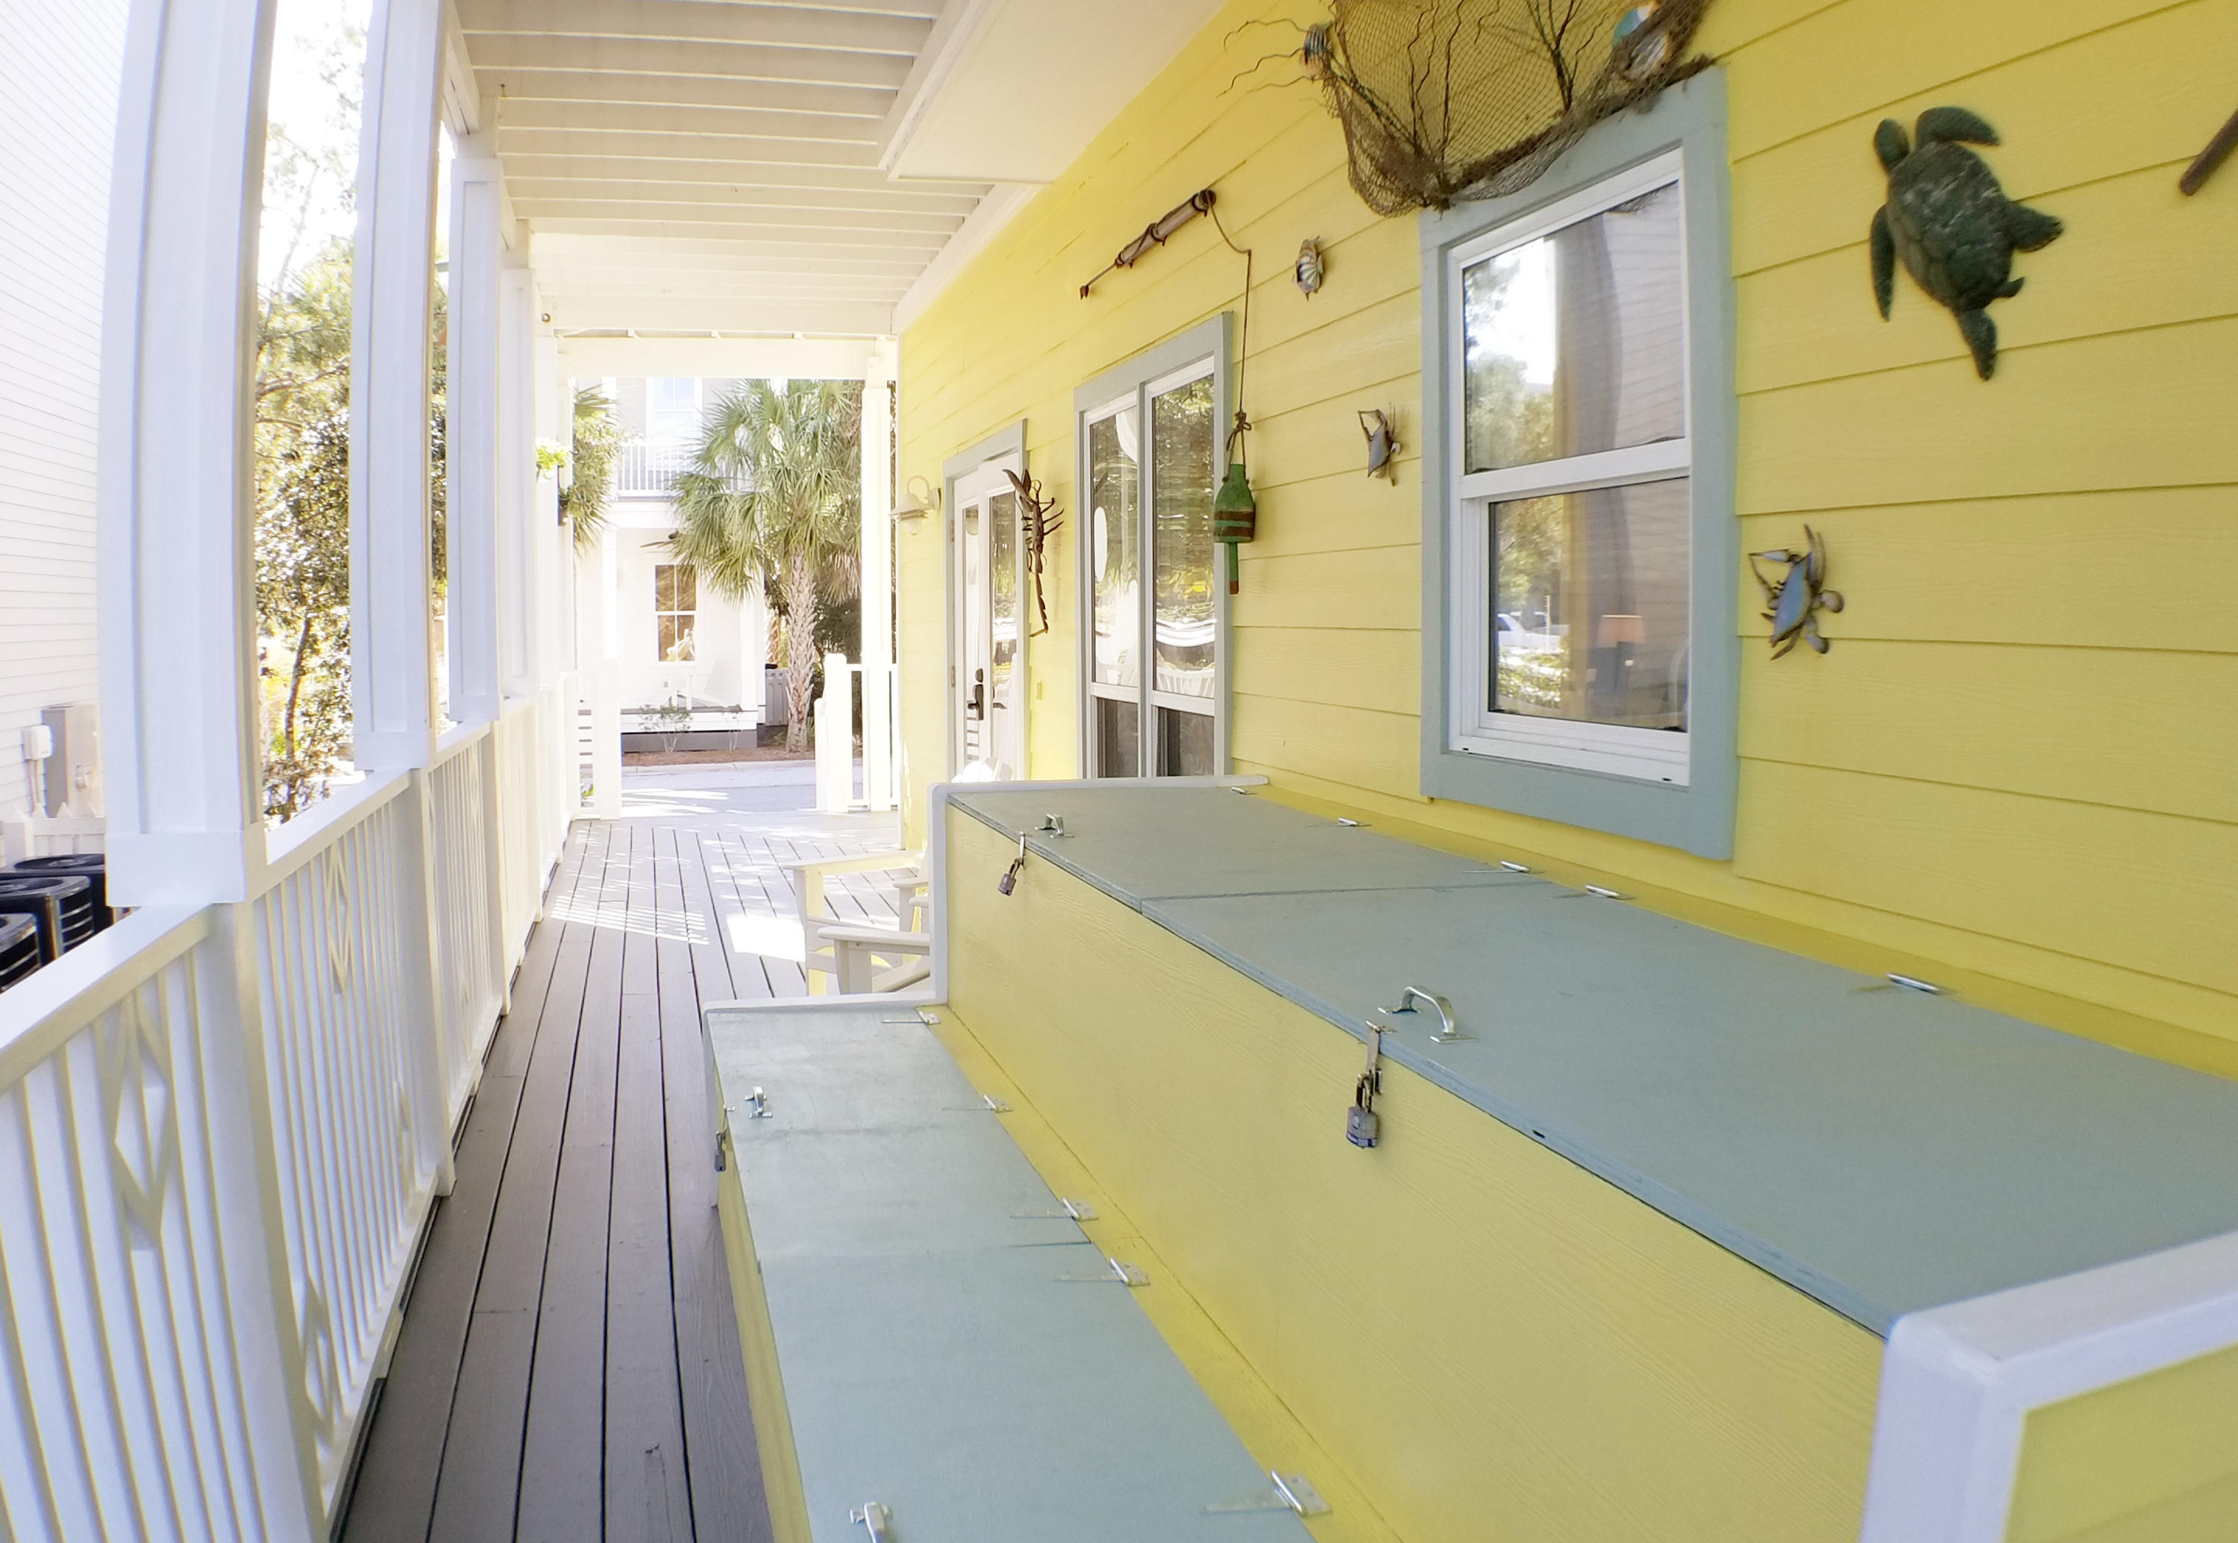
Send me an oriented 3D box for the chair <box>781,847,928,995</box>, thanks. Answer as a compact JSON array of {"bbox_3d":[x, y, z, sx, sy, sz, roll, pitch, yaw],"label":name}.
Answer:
[{"bbox_3d":[-0.638,0.395,5.887,0.850,0.950,0.740,-5,7,-44],"label":"chair"}]

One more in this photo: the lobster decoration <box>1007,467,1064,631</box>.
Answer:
[{"bbox_3d":[-0.321,-0.848,6.494,0.130,0.655,0.380,-2,5,-16],"label":"lobster decoration"}]

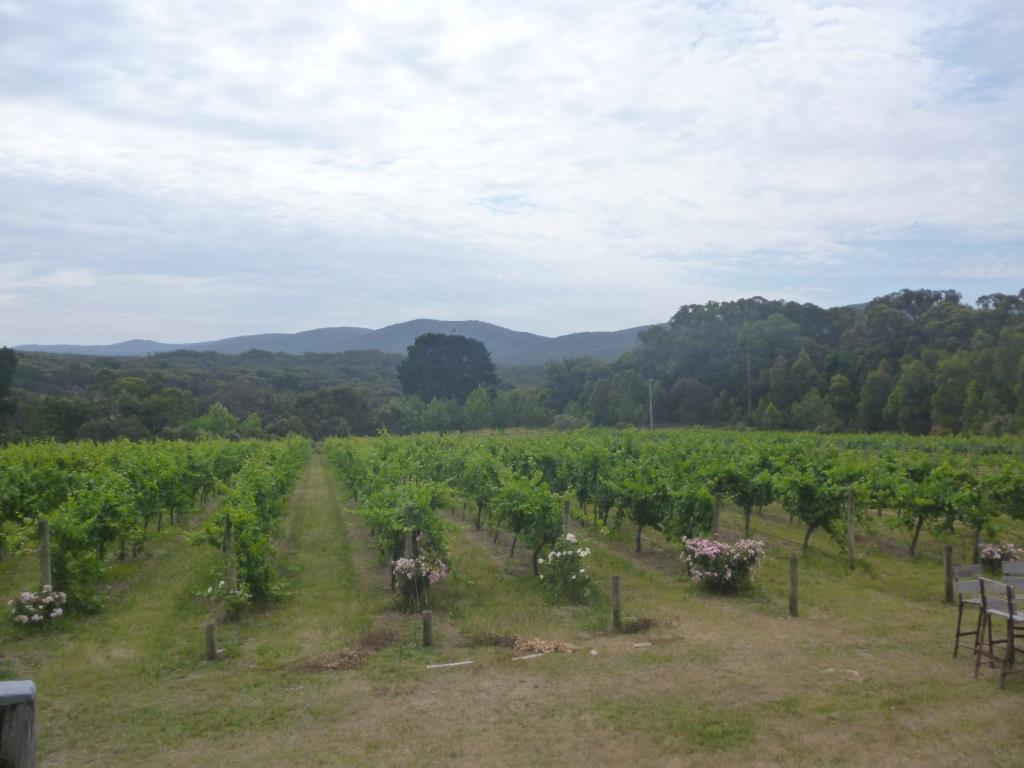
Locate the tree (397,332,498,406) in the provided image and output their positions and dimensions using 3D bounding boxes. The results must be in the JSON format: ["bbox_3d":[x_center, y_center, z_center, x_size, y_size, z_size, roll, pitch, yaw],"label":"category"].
[{"bbox_3d":[-14.406,-0.558,185.000,22.500,21.500,21.000,-1,0,-13],"label":"tree"}]

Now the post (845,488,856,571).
[{"bbox_3d":[6.599,2.857,16.100,0.125,1.630,0.125,0,1,-13],"label":"post"}]

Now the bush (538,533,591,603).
[{"bbox_3d":[0.925,3.243,14.600,0.900,1.140,0.850,0,1,0],"label":"bush"}]

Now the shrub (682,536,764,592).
[{"bbox_3d":[3.834,3.272,15.015,1.550,1.000,1.300,-1,0,-13],"label":"shrub"}]

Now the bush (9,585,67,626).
[{"bbox_3d":[-7.447,3.492,13.000,0.920,0.630,0.800,0,1,-13],"label":"bush"}]

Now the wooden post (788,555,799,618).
[{"bbox_3d":[4.501,3.231,13.231,0.115,1.000,0.115,-1,0,-13],"label":"wooden post"}]

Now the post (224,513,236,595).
[{"bbox_3d":[-4.665,2.922,13.750,0.140,1.550,0.140,0,1,-13],"label":"post"}]

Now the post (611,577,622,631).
[{"bbox_3d":[1.584,3.331,12.558,0.110,0.830,0.110,-1,0,-13],"label":"post"}]

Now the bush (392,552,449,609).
[{"bbox_3d":[-1.547,3.330,14.000,0.930,0.970,0.850,0,1,-13],"label":"bush"}]

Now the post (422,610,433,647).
[{"bbox_3d":[-1.204,3.483,11.800,0.125,0.500,0.125,0,1,-13],"label":"post"}]

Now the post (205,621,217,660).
[{"bbox_3d":[-4.077,3.492,11.213,0.110,0.500,0.110,-1,0,0],"label":"post"}]

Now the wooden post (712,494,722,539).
[{"bbox_3d":[3.909,2.918,15.795,0.120,1.630,0.120,-1,0,-13],"label":"wooden post"}]

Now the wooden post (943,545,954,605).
[{"bbox_3d":[7.175,3.128,13.600,0.130,0.970,0.130,0,1,-13],"label":"wooden post"}]

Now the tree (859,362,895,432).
[{"bbox_3d":[61.608,2.113,140.000,6.100,12.100,6.000,-1,0,-13],"label":"tree"}]

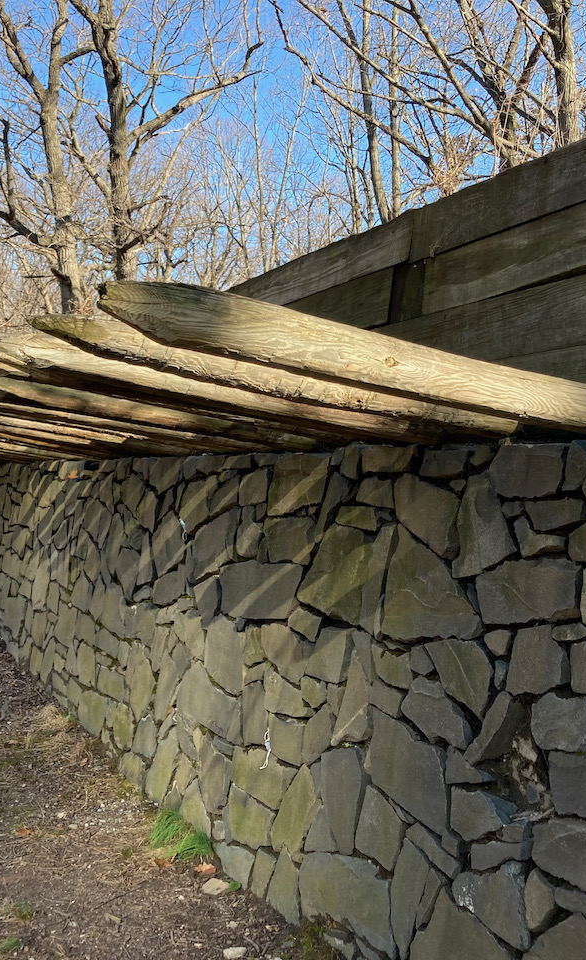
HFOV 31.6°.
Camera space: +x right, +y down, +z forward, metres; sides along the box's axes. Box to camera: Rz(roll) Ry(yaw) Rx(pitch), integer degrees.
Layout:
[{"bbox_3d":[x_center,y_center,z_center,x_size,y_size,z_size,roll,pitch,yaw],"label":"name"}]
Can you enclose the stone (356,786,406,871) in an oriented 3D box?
[{"bbox_3d":[0.299,1.001,2.994,0.134,0.201,0.250,5,-2,-26],"label":"stone"}]

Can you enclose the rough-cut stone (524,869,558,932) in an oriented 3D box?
[{"bbox_3d":[0.608,0.983,2.414,0.110,0.134,0.096,-2,2,-27],"label":"rough-cut stone"}]

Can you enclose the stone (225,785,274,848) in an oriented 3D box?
[{"bbox_3d":[-0.091,1.259,3.783,0.173,0.201,0.414,5,-2,-26],"label":"stone"}]

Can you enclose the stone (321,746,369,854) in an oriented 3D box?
[{"bbox_3d":[0.196,0.991,3.276,0.150,0.319,0.256,-2,2,-27],"label":"stone"}]

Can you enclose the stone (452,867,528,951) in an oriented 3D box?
[{"bbox_3d":[0.548,1.023,2.569,0.142,0.158,0.300,8,-3,-25],"label":"stone"}]

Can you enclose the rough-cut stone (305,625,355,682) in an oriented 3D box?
[{"bbox_3d":[0.175,0.590,3.518,0.148,0.192,0.269,8,-3,-25],"label":"rough-cut stone"}]

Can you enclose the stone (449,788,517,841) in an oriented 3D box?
[{"bbox_3d":[0.515,0.859,2.663,0.140,0.136,0.220,-2,2,-27],"label":"stone"}]

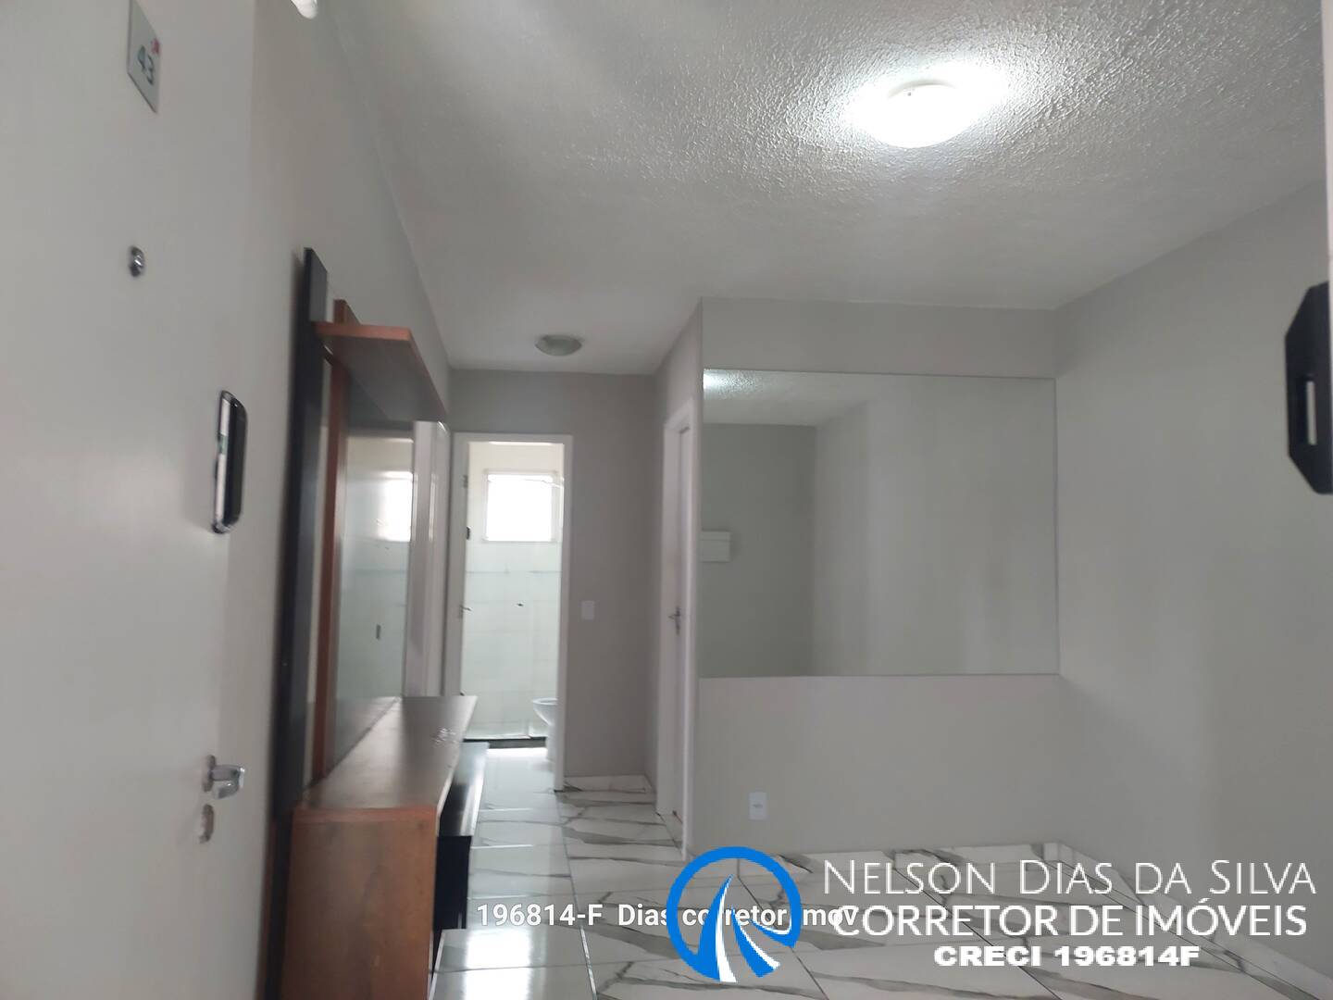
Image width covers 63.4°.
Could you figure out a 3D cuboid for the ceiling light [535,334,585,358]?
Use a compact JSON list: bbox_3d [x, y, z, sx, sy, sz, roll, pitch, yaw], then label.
[{"bbox_3d":[-0.565,-0.804,5.706,0.255,0.090,0.255,1,-4,-8],"label":"ceiling light"}]

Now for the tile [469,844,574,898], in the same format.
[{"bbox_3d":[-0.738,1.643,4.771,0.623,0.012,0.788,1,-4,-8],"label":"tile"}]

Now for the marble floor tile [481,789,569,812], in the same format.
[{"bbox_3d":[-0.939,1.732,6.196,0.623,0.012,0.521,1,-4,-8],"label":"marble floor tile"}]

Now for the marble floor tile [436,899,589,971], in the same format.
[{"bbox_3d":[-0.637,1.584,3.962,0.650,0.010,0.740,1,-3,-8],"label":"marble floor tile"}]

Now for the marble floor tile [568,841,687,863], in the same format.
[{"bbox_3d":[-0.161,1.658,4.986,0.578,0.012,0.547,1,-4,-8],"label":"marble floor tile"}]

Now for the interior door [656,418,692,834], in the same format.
[{"bbox_3d":[0.074,0.635,5.536,0.090,2.100,0.820,1,-4,-8],"label":"interior door"}]

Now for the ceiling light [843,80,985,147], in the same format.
[{"bbox_3d":[0.647,-0.981,2.772,0.300,0.100,0.300,1,-4,-8],"label":"ceiling light"}]

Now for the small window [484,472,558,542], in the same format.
[{"bbox_3d":[-1.178,0.059,8.773,0.600,0.570,0.090,1,-4,-8],"label":"small window"}]

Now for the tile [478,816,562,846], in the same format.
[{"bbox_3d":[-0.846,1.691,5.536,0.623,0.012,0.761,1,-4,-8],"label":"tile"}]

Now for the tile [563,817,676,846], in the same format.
[{"bbox_3d":[-0.249,1.696,5.606,0.578,0.012,0.761,1,-4,-8],"label":"tile"}]

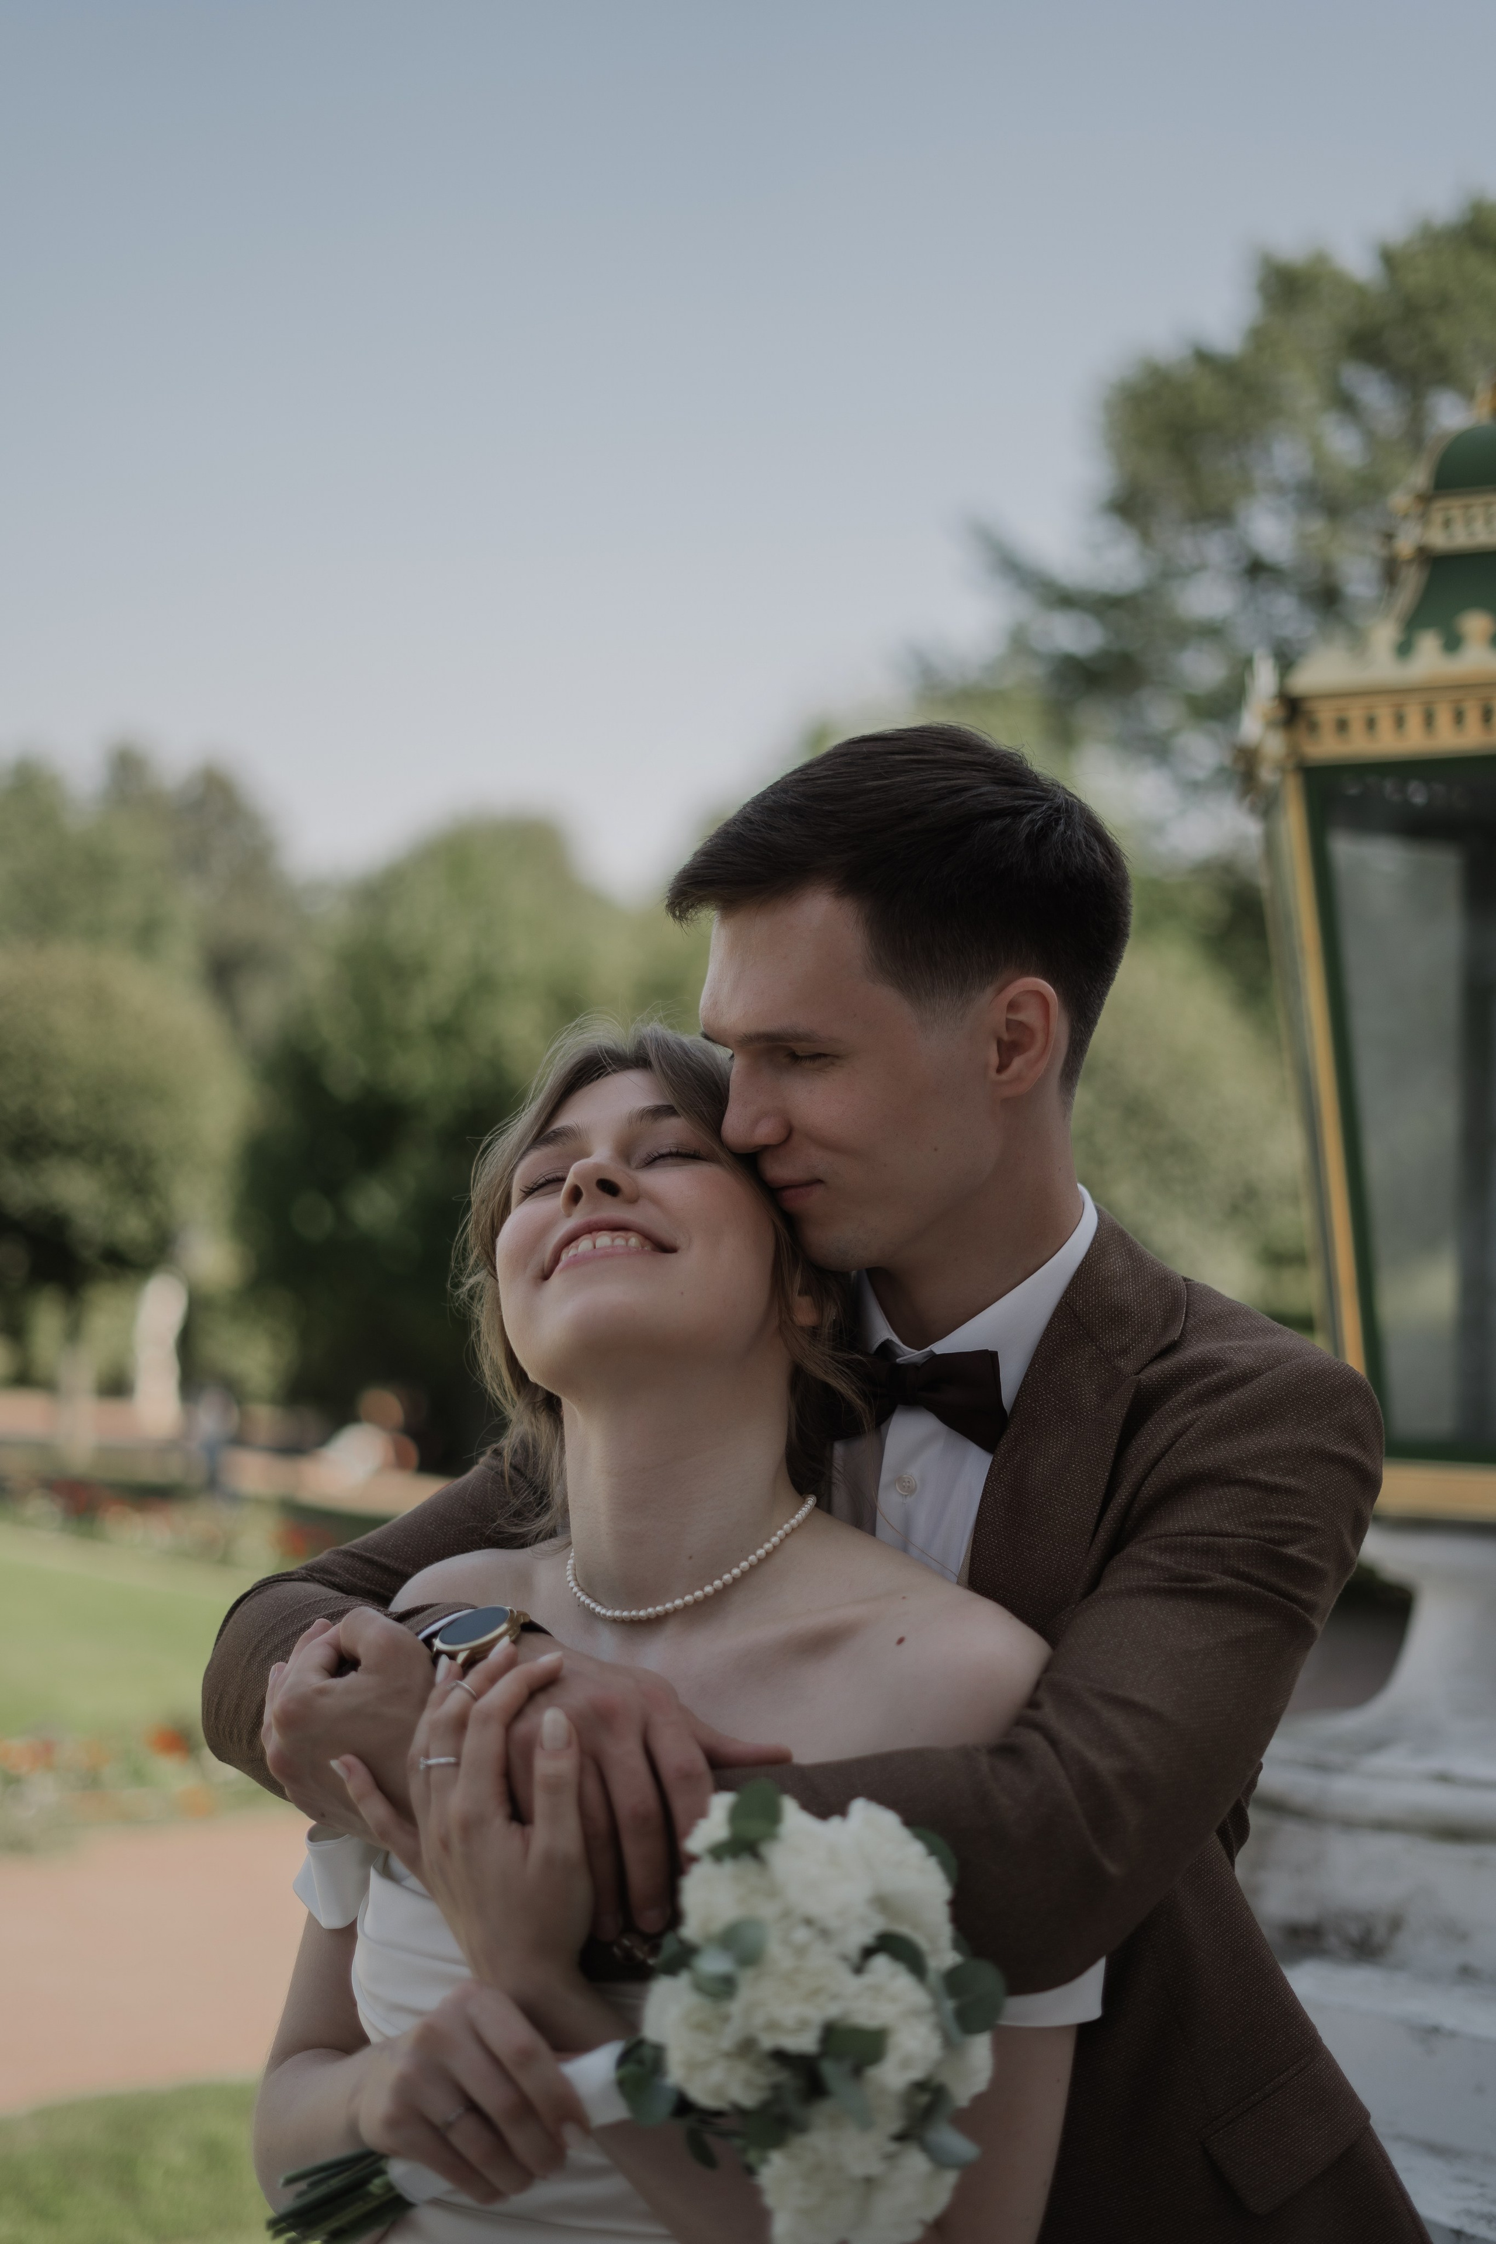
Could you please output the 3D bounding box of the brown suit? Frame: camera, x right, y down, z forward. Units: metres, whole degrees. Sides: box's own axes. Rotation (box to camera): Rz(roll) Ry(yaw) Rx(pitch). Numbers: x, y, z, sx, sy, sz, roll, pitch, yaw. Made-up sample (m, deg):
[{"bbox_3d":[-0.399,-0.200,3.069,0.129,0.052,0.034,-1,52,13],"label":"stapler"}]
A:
[{"bbox_3d":[0.060,0.390,1.570,0.570,0.700,0.520,-2,-5,27],"label":"brown suit"}]

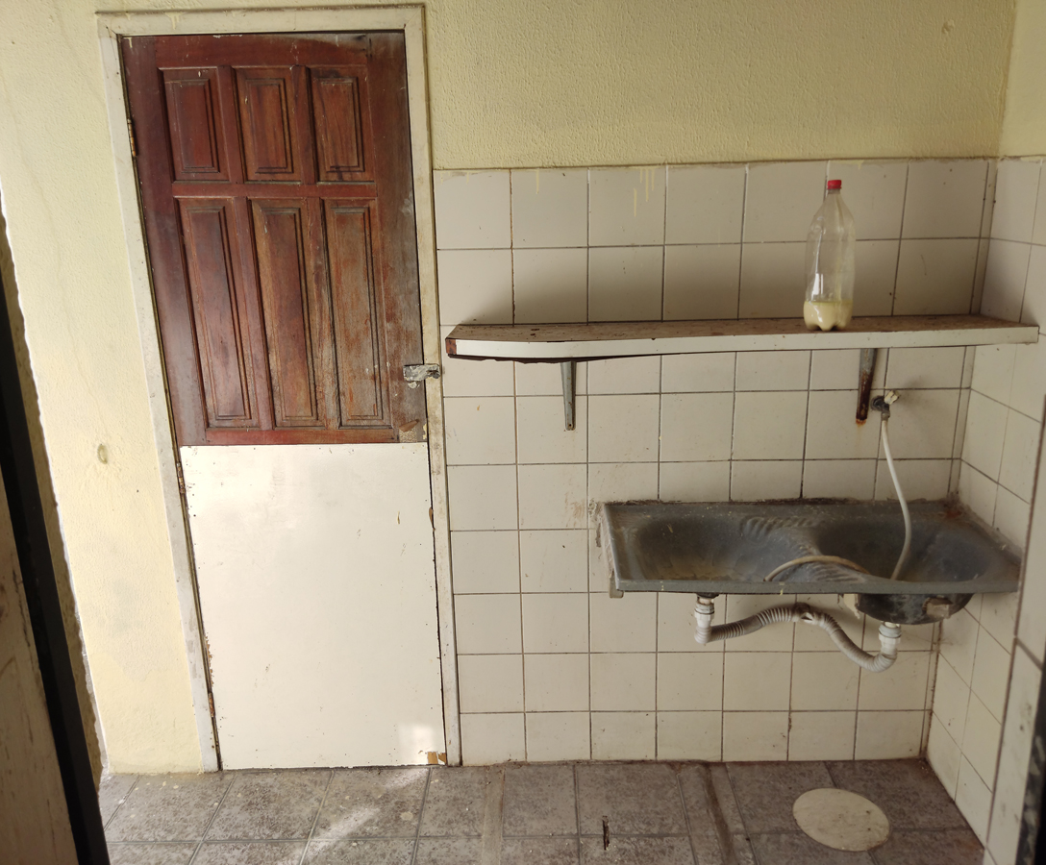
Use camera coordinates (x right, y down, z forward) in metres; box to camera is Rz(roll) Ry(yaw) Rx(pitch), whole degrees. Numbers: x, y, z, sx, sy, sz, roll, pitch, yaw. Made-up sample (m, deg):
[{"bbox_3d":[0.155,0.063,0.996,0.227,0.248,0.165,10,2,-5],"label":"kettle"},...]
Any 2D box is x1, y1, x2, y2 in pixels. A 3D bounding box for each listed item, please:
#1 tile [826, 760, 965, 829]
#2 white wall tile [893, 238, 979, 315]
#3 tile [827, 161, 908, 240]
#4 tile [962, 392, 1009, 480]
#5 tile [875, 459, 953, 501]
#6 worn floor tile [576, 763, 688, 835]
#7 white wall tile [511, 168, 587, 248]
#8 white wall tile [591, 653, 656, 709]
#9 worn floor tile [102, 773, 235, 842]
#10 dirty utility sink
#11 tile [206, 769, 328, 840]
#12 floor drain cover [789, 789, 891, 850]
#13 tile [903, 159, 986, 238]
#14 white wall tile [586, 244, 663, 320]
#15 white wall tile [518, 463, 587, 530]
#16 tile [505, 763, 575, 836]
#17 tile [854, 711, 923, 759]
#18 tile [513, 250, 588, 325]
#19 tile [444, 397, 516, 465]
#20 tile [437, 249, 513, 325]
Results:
[{"bbox_3d":[1.078,1.052,2.419,0.306,0.010,0.289,-1,16,3],"label":"tile"},{"bbox_3d":[1.076,-0.405,2.180,0.200,0.197,0.010,-1,15,2],"label":"white wall tile"},{"bbox_3d":[0.863,-0.590,2.124,0.198,0.197,0.009,-1,15,2],"label":"tile"},{"bbox_3d":[1.210,0.004,2.174,0.010,0.197,0.200,0,15,4],"label":"tile"},{"bbox_3d":[1.091,0.169,2.335,0.200,0.197,0.010,-1,15,2],"label":"tile"},{"bbox_3d":[0.309,1.062,2.417,0.302,0.010,0.300,-1,15,2],"label":"worn floor tile"},{"bbox_3d":[0.066,-0.580,2.168,0.197,0.195,0.010,-1,15,2],"label":"white wall tile"},{"bbox_3d":[0.300,0.748,2.497,0.198,0.197,0.009,-1,15,2],"label":"white wall tile"},{"bbox_3d":[-1.041,1.103,2.471,0.300,0.009,0.295,-1,15,2],"label":"worn floor tile"},{"bbox_3d":[0.715,0.359,2.131,0.984,0.210,0.500,-1,16,3],"label":"dirty utility sink"},{"bbox_3d":[-0.741,1.095,2.451,0.301,0.010,0.299,-1,15,2],"label":"tile"},{"bbox_3d":[0.892,1.083,2.337,0.252,0.010,0.252,-1,15,2],"label":"floor drain cover"},{"bbox_3d":[1.062,-0.594,2.118,0.198,0.197,0.009,-1,15,2],"label":"tile"},{"bbox_3d":[0.271,-0.391,2.200,0.198,0.197,0.010,-1,16,3],"label":"white wall tile"},{"bbox_3d":[0.087,0.183,2.364,0.198,0.195,0.010,-1,15,2],"label":"white wall tile"},{"bbox_3d":[0.049,1.080,2.447,0.208,0.010,0.291,-1,15,2],"label":"tile"},{"bbox_3d":[1.106,0.917,2.529,0.198,0.171,0.010,-1,15,2],"label":"tile"},{"bbox_3d":[0.072,-0.387,2.207,0.198,0.195,0.010,-1,15,2],"label":"tile"},{"bbox_3d":[-0.118,-0.003,2.325,0.198,0.197,0.010,-1,16,3],"label":"tile"},{"bbox_3d":[-0.129,-0.386,2.225,0.197,0.195,0.010,-1,15,2],"label":"tile"}]

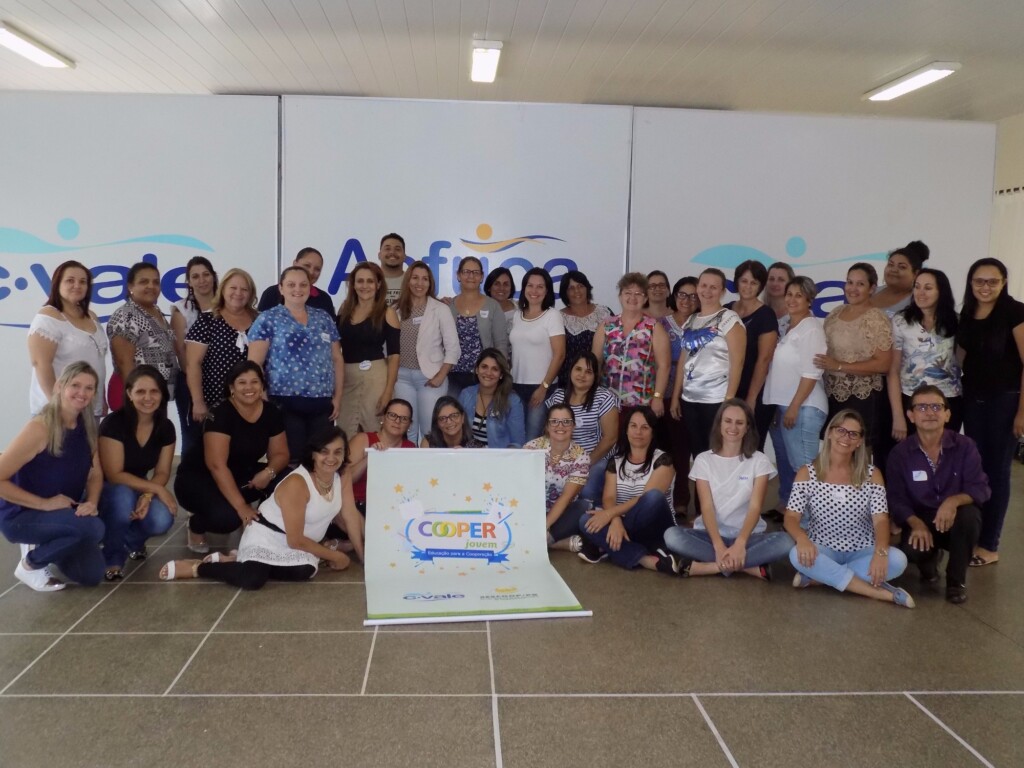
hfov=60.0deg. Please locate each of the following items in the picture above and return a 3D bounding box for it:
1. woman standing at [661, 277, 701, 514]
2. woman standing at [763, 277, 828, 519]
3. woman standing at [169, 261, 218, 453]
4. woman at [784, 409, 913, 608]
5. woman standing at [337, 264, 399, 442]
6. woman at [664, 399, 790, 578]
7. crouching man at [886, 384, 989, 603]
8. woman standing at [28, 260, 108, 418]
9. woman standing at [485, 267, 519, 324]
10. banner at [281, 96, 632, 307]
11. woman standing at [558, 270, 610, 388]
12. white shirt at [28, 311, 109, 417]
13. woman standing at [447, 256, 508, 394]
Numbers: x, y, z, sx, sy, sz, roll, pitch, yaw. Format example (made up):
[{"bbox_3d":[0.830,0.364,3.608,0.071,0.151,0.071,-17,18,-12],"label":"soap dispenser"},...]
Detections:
[{"bbox_3d":[1.129,0.097,5.879,0.450,1.605,0.320,2,6,11],"label":"woman standing"},{"bbox_3d":[1.765,0.139,5.570,0.360,1.615,0.460,-4,8,-38],"label":"woman standing"},{"bbox_3d":[-1.899,0.036,5.428,0.450,1.610,0.300,0,7,-15],"label":"woman standing"},{"bbox_3d":[1.719,0.585,4.547,0.640,0.900,0.660,4,7,18],"label":"woman"},{"bbox_3d":[-0.895,0.070,5.397,0.430,1.600,0.300,2,6,3],"label":"woman standing"},{"bbox_3d":[1.169,0.530,4.849,0.670,0.873,0.650,2,6,9],"label":"woman"},{"bbox_3d":[2.207,0.518,4.621,0.540,1.040,0.700,4,7,21],"label":"crouching man"},{"bbox_3d":[-2.510,0.110,5.047,0.360,1.610,0.460,7,8,40],"label":"woman standing"},{"bbox_3d":[-0.093,0.022,5.998,0.450,1.600,0.300,1,6,-2],"label":"woman standing"},{"bbox_3d":[-0.464,-0.825,7.349,2.840,2.960,0.040,1,6,-3],"label":"banner"},{"bbox_3d":[0.488,0.011,6.184,0.500,1.592,0.320,2,6,6],"label":"woman standing"},{"bbox_3d":[-2.495,-0.113,4.993,0.330,0.610,0.450,7,8,40],"label":"white shirt"},{"bbox_3d":[-0.221,-0.045,6.188,0.500,1.672,0.320,2,6,6],"label":"woman standing"}]

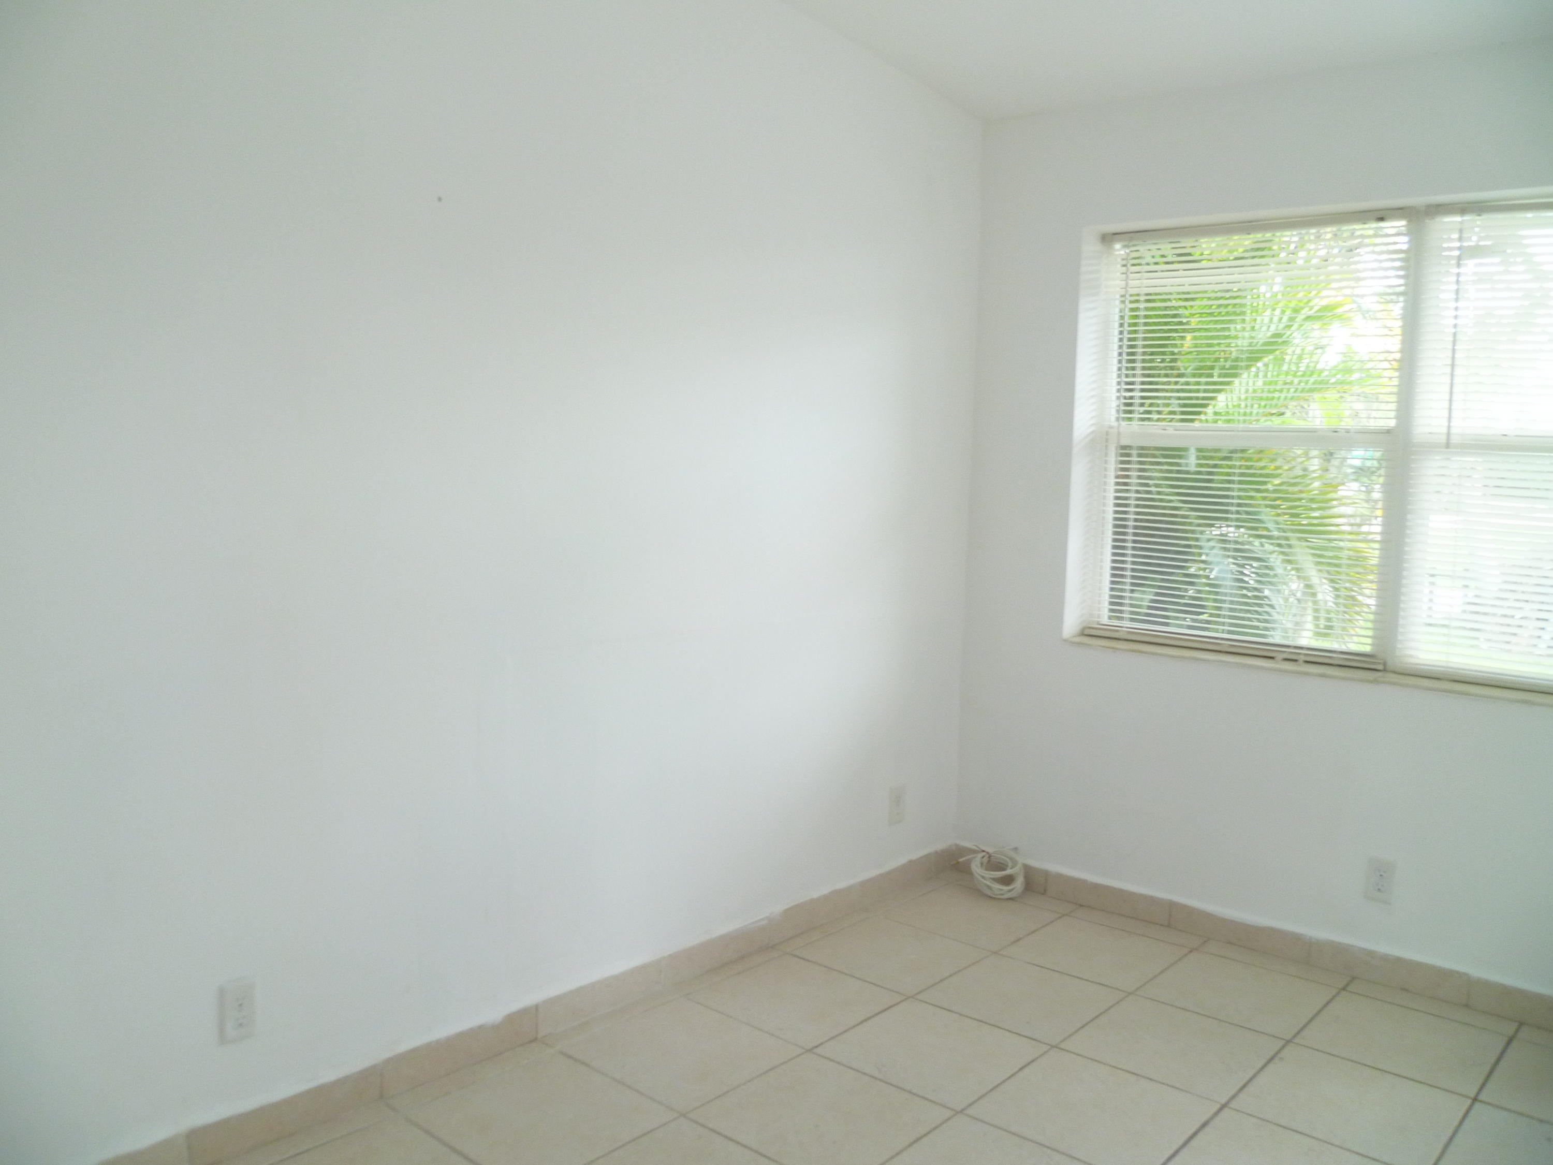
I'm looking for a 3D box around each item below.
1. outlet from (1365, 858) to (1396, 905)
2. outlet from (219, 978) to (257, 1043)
[{"bbox_3d":[1.607,0.792,3.343,0.070,0.115,0.010,6,7,41],"label":"outlet"},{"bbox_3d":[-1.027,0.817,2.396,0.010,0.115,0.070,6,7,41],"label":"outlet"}]

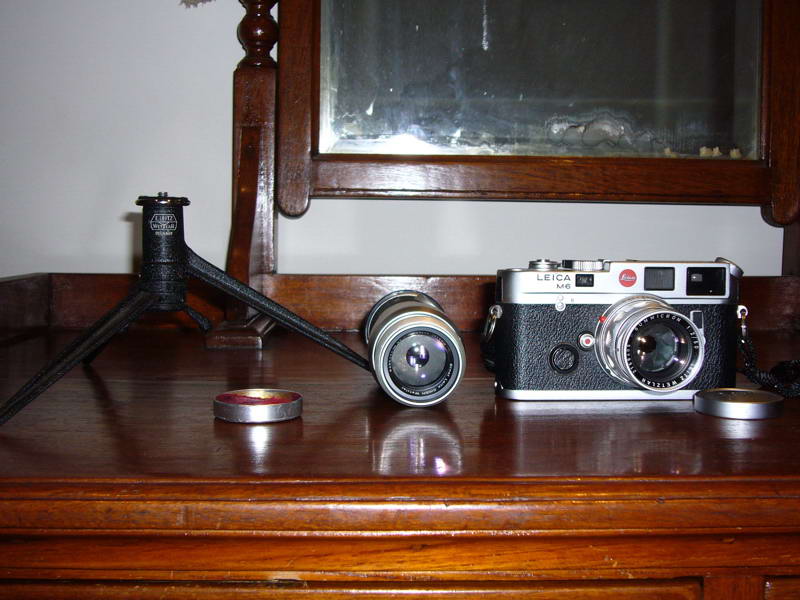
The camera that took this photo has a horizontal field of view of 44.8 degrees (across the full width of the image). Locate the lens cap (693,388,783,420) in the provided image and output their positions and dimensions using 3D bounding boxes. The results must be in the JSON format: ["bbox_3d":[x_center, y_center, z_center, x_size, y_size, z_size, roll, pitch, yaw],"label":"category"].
[{"bbox_3d":[0.179,0.054,0.514,0.045,0.009,0.045,0,4,0],"label":"lens cap"}]

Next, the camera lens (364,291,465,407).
[{"bbox_3d":[0.008,0.027,0.574,0.055,0.055,0.140,0,4,-3],"label":"camera lens"}]

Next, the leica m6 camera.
[{"bbox_3d":[0.126,0.018,0.541,0.141,0.079,0.081,0,4,-1],"label":"leica m6 camera"}]

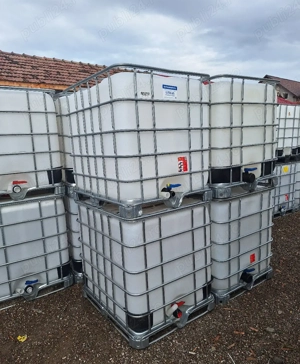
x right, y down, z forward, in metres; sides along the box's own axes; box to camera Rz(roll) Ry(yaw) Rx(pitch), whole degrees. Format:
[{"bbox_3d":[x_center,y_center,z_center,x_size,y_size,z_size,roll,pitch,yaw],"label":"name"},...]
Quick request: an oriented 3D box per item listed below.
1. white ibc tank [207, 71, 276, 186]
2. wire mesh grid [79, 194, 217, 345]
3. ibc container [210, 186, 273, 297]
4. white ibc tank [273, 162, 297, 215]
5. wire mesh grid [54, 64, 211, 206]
[{"bbox_3d":[0.739,-0.517,3.263,1.000,1.160,1.200,-9,10,-34],"label":"white ibc tank"},{"bbox_3d":[-0.092,0.755,2.911,1.000,1.160,1.200,-9,11,-35],"label":"wire mesh grid"},{"bbox_3d":[0.809,0.615,3.520,1.000,1.160,1.200,-9,10,-34],"label":"ibc container"},{"bbox_3d":[2.629,0.121,6.346,1.000,1.160,1.200,-8,10,-32],"label":"white ibc tank"},{"bbox_3d":[-0.151,-0.388,2.720,1.000,1.160,1.200,-9,11,-35],"label":"wire mesh grid"}]

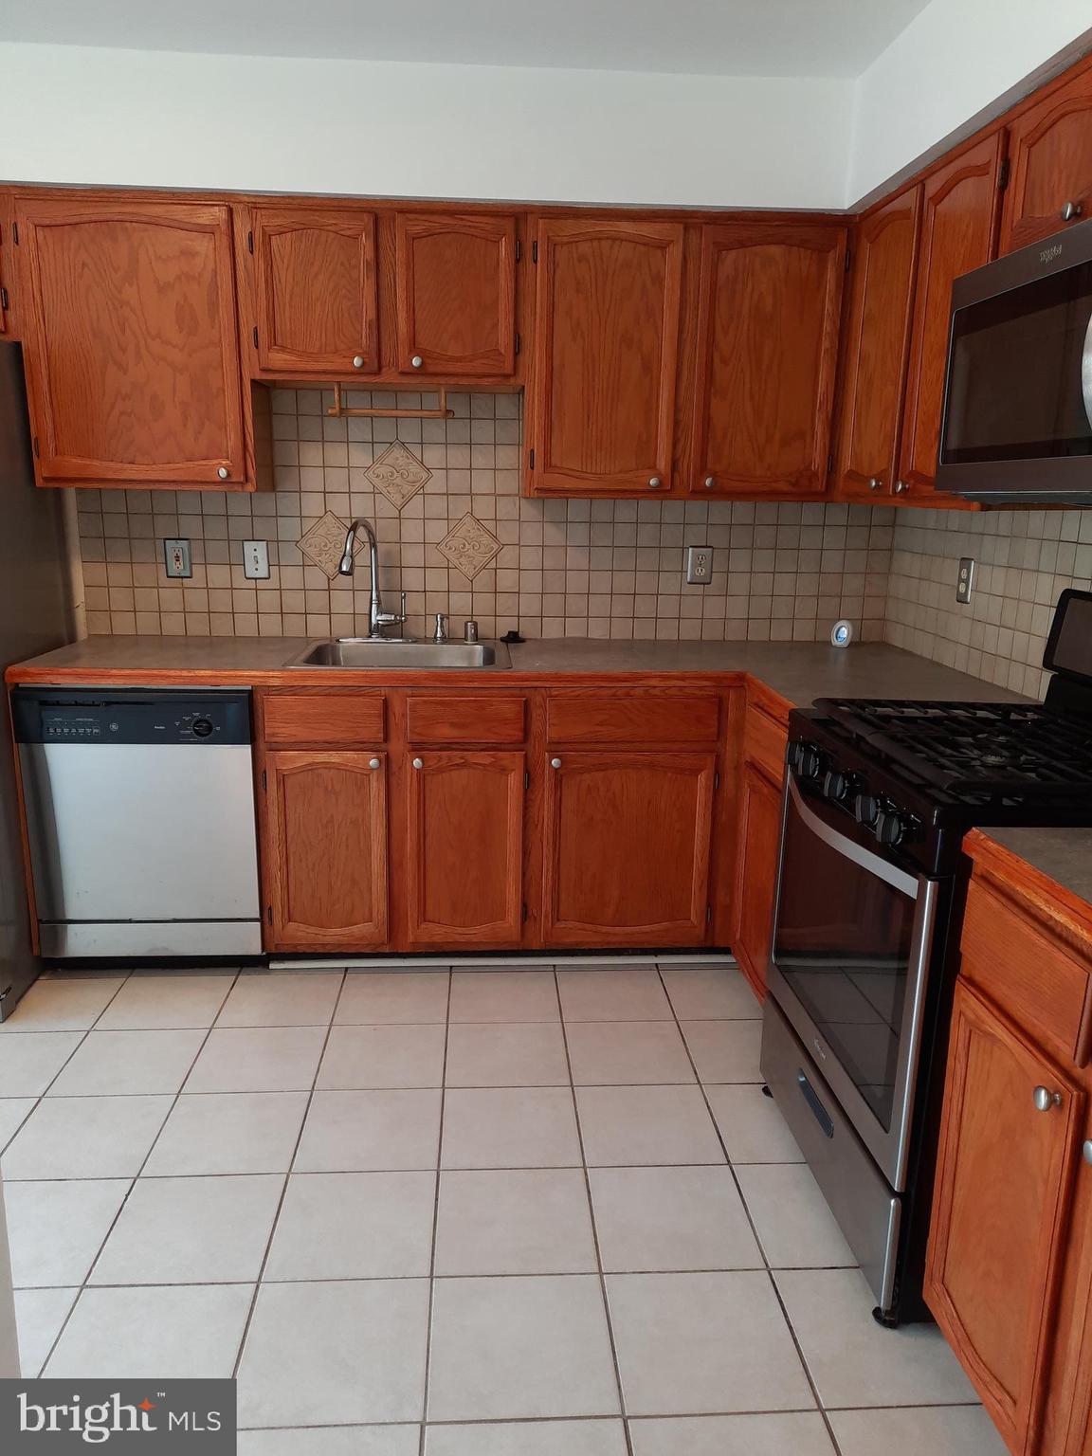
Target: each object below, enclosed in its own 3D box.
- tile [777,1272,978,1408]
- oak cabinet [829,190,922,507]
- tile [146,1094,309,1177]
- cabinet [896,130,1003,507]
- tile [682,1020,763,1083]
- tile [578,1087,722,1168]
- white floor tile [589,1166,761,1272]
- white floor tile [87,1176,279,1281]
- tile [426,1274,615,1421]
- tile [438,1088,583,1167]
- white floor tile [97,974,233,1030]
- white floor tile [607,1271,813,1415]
[{"bbox_3d":[0.570,1.026,1.784,0.301,0.010,0.301,0,13,-4],"label":"tile"},{"bbox_3d":[1.003,-0.976,2.773,0.320,0.745,0.485,0,13,-4],"label":"oak cabinet"},{"bbox_3d":[-0.693,0.893,2.313,0.303,0.010,0.300,0,13,-4],"label":"tile"},{"bbox_3d":[1.044,-0.877,2.338,0.320,0.750,0.400,0,13,-3],"label":"cabinet"},{"bbox_3d":[0.514,0.826,2.679,0.301,0.010,0.301,0,13,-4],"label":"tile"},{"bbox_3d":[0.227,0.891,2.361,0.301,0.010,0.301,0,13,-4],"label":"tile"},{"bbox_3d":[0.246,0.958,2.063,0.301,0.010,0.301,0,13,-4],"label":"white floor tile"},{"bbox_3d":[-0.677,0.965,2.027,0.303,0.010,0.302,0,13,-4],"label":"white floor tile"},{"bbox_3d":[-0.041,1.033,1.761,0.303,0.010,0.300,0,13,-4],"label":"tile"},{"bbox_3d":[-0.079,0.899,2.365,0.303,0.010,0.302,0,13,-4],"label":"tile"},{"bbox_3d":[-1.041,0.760,2.905,0.303,0.010,0.302,0,13,-4],"label":"white floor tile"},{"bbox_3d":[0.266,1.033,1.780,0.303,0.010,0.300,0,13,-4],"label":"white floor tile"}]

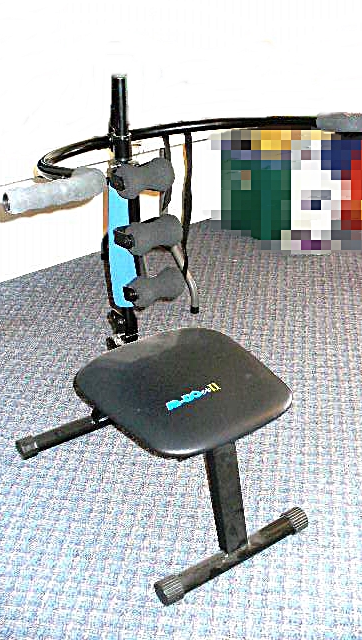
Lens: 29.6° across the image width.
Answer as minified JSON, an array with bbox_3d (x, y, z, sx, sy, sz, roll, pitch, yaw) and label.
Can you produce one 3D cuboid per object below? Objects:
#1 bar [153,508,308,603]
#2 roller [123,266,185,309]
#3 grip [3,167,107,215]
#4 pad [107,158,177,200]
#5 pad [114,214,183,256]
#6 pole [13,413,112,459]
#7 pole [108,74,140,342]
[{"bbox_3d":[0.141,0.583,1.718,0.447,0.061,0.060,-16,33,-29],"label":"bar"},{"bbox_3d":[-0.060,-0.080,1.681,0.136,0.080,0.078,-17,33,-29],"label":"roller"},{"bbox_3d":[-0.216,-0.224,1.178,0.184,0.044,0.053,-18,34,-32],"label":"grip"},{"bbox_3d":[-0.085,-0.330,1.596,0.136,0.078,0.078,-17,33,-29],"label":"pad"},{"bbox_3d":[-0.068,-0.202,1.632,0.136,0.078,0.078,-17,33,-29],"label":"pad"},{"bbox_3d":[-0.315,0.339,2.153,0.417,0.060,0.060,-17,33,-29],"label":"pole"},{"bbox_3d":[-0.147,-0.243,1.745,0.053,0.723,0.063,-17,33,-29],"label":"pole"}]

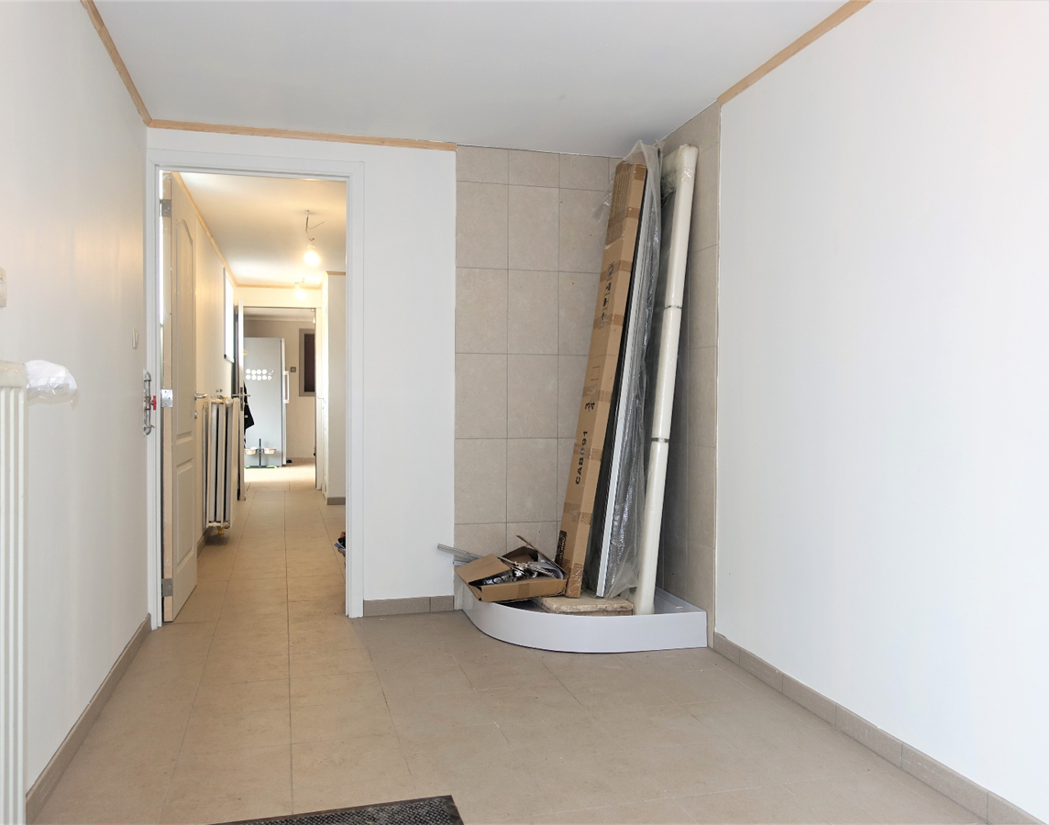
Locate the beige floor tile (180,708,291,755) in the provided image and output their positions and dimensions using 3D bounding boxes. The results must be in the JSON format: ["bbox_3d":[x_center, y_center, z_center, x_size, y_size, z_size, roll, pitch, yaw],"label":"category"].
[{"bbox_3d":[-0.850,0.952,2.451,0.303,0.012,0.288,0,1,-16],"label":"beige floor tile"}]

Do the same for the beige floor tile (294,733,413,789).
[{"bbox_3d":[-0.479,0.949,2.242,0.301,0.010,0.286,0,1,-16],"label":"beige floor tile"}]

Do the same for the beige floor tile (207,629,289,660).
[{"bbox_3d":[-1.114,0.954,3.346,0.302,0.010,0.300,0,1,-15],"label":"beige floor tile"}]

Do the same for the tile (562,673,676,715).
[{"bbox_3d":[0.314,0.955,2.788,0.303,0.012,0.288,0,1,-16],"label":"tile"}]

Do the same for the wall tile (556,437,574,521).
[{"bbox_3d":[0.282,0.327,4.036,0.252,0.400,0.012,0,1,-16],"label":"wall tile"}]

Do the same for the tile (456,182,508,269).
[{"bbox_3d":[-0.197,-0.874,3.865,0.253,0.400,0.010,0,1,-16],"label":"tile"}]

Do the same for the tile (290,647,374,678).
[{"bbox_3d":[-0.737,0.961,3.152,0.302,0.010,0.300,0,1,-15],"label":"tile"}]

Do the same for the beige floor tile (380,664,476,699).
[{"bbox_3d":[-0.359,0.967,2.959,0.302,0.010,0.300,0,1,-15],"label":"beige floor tile"}]

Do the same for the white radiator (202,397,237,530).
[{"bbox_3d":[-2.268,0.345,6.211,0.170,0.880,0.960,0,1,-16],"label":"white radiator"}]

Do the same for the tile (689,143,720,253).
[{"bbox_3d":[0.739,-0.869,3.376,0.010,0.405,0.253,0,1,-16],"label":"tile"}]

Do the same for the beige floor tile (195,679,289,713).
[{"bbox_3d":[-0.930,0.947,2.727,0.303,0.012,0.288,0,1,-16],"label":"beige floor tile"}]

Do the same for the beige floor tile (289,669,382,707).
[{"bbox_3d":[-0.636,0.940,2.791,0.301,0.010,0.286,0,1,-16],"label":"beige floor tile"}]

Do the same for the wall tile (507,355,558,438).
[{"bbox_3d":[0.041,-0.074,3.946,0.253,0.400,0.010,0,1,-16],"label":"wall tile"}]

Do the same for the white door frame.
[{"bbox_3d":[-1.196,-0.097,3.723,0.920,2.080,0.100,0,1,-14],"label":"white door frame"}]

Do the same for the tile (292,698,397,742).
[{"bbox_3d":[-0.559,0.953,2.535,0.303,0.012,0.288,0,1,-16],"label":"tile"}]

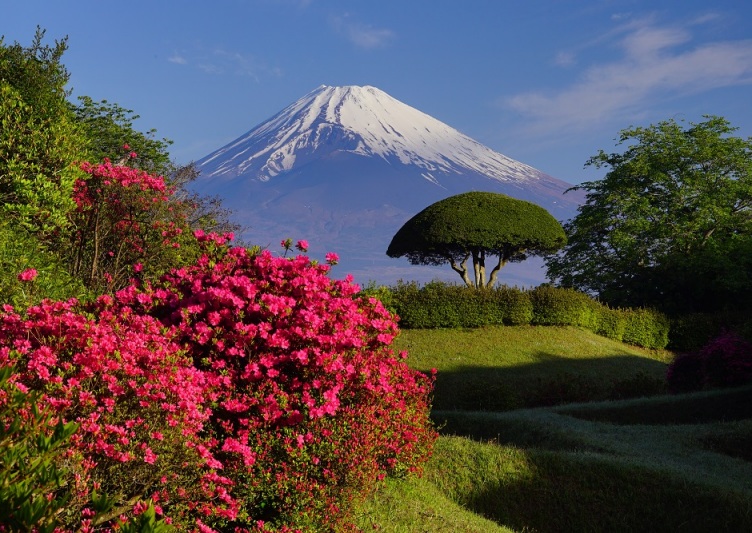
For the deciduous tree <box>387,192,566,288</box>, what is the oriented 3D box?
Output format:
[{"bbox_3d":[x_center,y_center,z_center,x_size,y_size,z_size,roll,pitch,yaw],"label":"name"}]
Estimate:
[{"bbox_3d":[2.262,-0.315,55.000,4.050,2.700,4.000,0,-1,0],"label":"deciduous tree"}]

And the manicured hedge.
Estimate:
[{"bbox_3d":[2.779,0.962,48.000,6.100,1.300,1.500,0,-1,0],"label":"manicured hedge"}]

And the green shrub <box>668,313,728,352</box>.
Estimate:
[{"bbox_3d":[6.334,1.296,48.000,1.200,0.820,1.100,0,-1,0],"label":"green shrub"}]

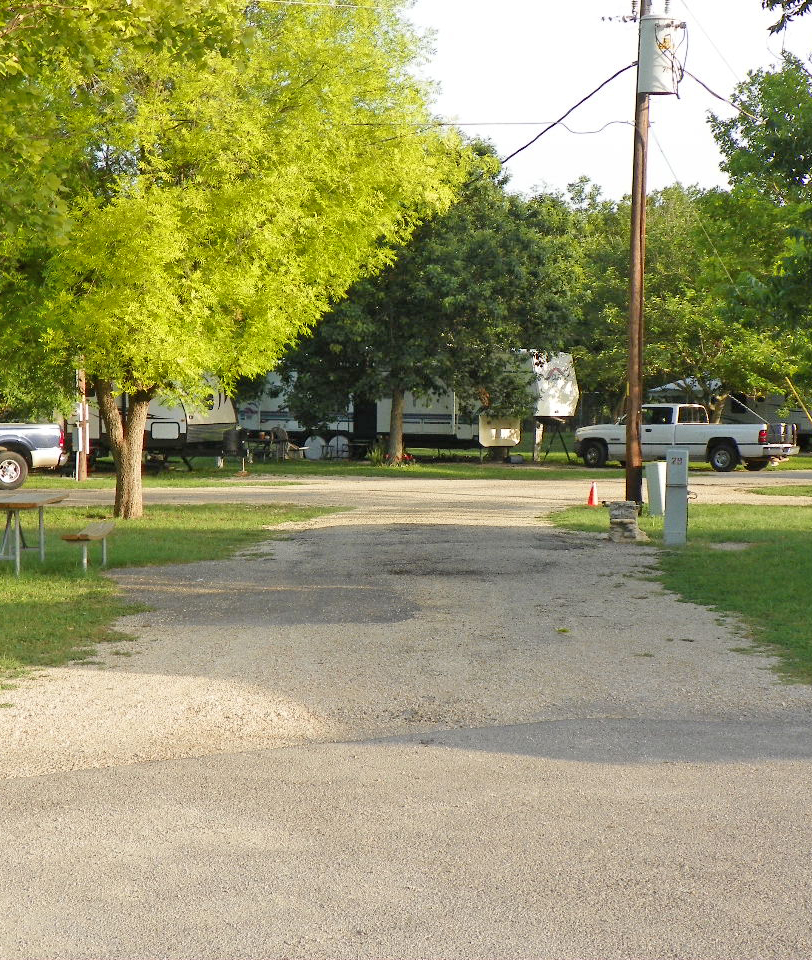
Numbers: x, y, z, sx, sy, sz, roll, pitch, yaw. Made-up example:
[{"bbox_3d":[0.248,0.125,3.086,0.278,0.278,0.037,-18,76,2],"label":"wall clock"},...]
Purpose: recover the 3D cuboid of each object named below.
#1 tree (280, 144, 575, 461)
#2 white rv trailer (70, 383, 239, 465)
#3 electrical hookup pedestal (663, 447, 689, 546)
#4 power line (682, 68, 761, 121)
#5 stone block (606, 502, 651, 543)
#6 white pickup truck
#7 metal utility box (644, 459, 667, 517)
[{"bbox_3d":[0.589,-4.923,59.357,8.200,9.000,7.600,0,2,0],"label":"tree"},{"bbox_3d":[-8.181,-1.905,57.577,7.000,3.100,2.440,1,2,27],"label":"white rv trailer"},{"bbox_3d":[3.410,0.209,26.226,0.270,1.230,0.220,0,2,11],"label":"electrical hookup pedestal"},{"bbox_3d":[5.302,-6.466,34.582,0.080,0.600,4.000,1,2,30],"label":"power line"},{"bbox_3d":[2.895,0.534,27.039,0.520,0.520,0.450,0,2,7],"label":"stone block"},{"bbox_3d":[7.518,-1.199,55.294,5.700,1.870,2.020,1,2,30],"label":"white pickup truck"},{"bbox_3d":[4.024,0.127,33.228,0.250,0.860,0.250,-2,2,30],"label":"metal utility box"}]

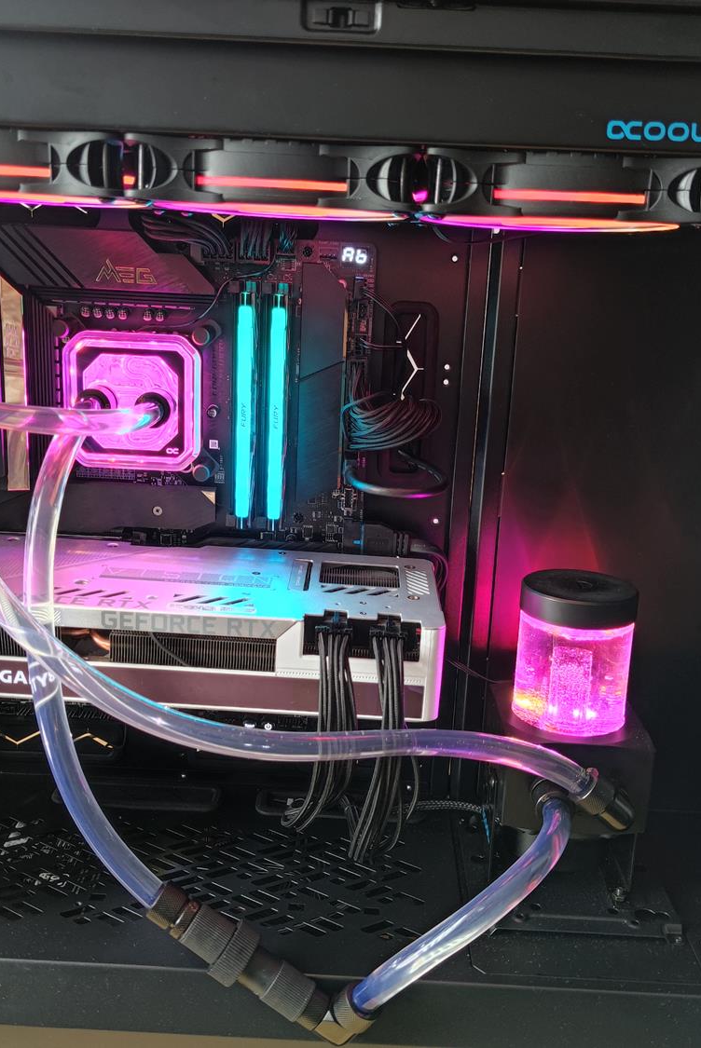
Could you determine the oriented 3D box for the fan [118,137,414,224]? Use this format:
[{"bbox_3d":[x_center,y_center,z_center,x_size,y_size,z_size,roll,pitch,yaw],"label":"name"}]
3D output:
[{"bbox_3d":[-0.031,-0.156,0.449,0.120,0.025,0.120,3,14,1],"label":"fan"}]

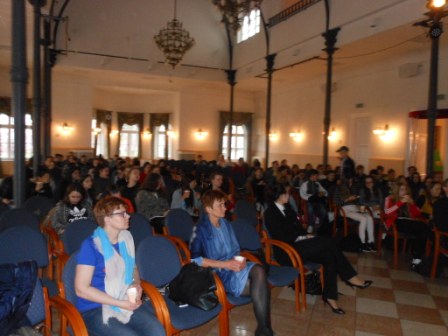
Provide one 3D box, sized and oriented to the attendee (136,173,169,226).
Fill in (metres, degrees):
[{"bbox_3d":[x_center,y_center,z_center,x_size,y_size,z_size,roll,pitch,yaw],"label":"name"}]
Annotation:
[{"bbox_3d":[-1.014,0.707,5.573,0.780,1.230,0.500,3,4,34],"label":"attendee"}]

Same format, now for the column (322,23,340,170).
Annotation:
[{"bbox_3d":[2.735,-1.231,9.441,0.400,4.760,0.400,0,4,-25],"label":"column"}]

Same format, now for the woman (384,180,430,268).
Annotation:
[{"bbox_3d":[2.645,0.809,5.274,0.530,1.200,0.700,0,4,-14],"label":"woman"}]

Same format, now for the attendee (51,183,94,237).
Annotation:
[{"bbox_3d":[-1.623,0.777,3.934,0.520,1.200,0.800,-1,4,-37],"label":"attendee"}]

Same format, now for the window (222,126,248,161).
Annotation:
[{"bbox_3d":[0.581,-1.293,19.157,1.450,1.950,0.200,0,4,-25],"label":"window"}]

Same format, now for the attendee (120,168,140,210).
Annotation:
[{"bbox_3d":[-1.448,0.643,5.799,0.800,1.260,0.500,3,4,32],"label":"attendee"}]

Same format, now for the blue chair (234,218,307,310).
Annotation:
[{"bbox_3d":[0.366,1.032,3.737,0.600,0.850,0.600,-2,5,-44],"label":"blue chair"}]

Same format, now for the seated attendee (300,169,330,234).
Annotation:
[{"bbox_3d":[1.797,0.652,7.198,0.550,1.230,0.800,0,4,-18],"label":"seated attendee"}]

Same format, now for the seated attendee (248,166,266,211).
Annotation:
[{"bbox_3d":[0.718,0.617,7.549,0.500,1.240,0.780,0,4,-20],"label":"seated attendee"}]

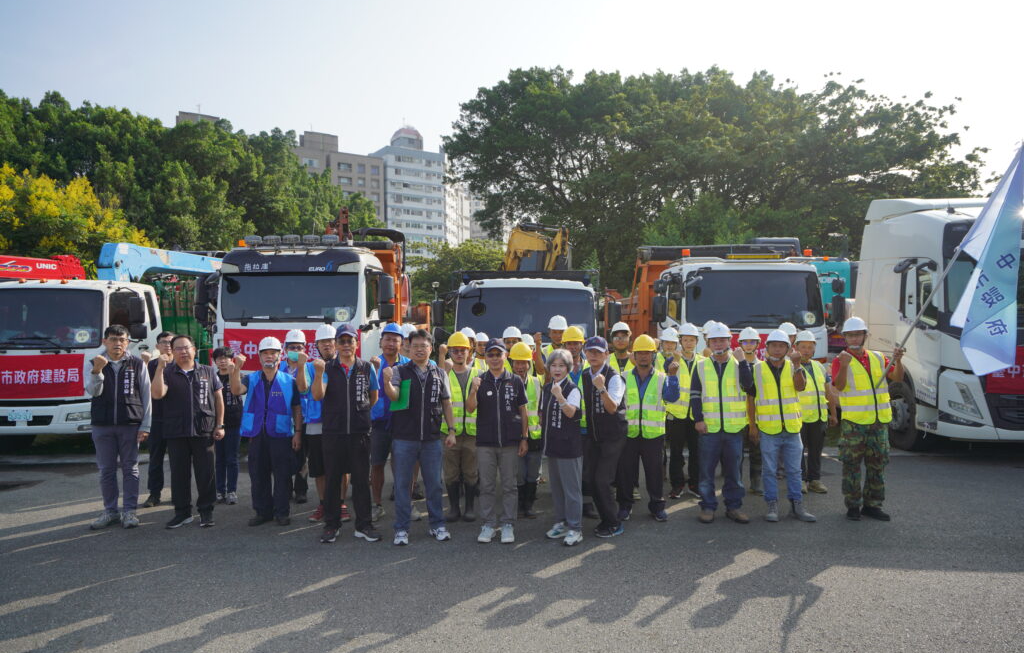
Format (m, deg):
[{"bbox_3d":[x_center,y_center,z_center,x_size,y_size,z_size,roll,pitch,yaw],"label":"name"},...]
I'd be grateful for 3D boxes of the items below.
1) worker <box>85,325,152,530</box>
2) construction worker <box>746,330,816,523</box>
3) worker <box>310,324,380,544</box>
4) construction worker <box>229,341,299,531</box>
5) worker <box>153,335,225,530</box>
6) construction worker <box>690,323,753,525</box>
[{"bbox_3d":[-3.514,0.877,6.097,0.610,1.778,0.460,0,0,-21],"label":"worker"},{"bbox_3d":[2.488,0.900,6.301,0.600,1.735,0.480,0,0,17],"label":"construction worker"},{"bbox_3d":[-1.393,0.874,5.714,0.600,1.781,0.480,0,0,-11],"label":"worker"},{"bbox_3d":[-2.266,0.935,6.250,0.660,1.669,0.400,0,0,-16],"label":"construction worker"},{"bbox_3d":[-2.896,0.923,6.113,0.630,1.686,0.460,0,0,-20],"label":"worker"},{"bbox_3d":[1.924,0.867,6.269,0.580,1.799,0.460,0,0,15],"label":"construction worker"}]

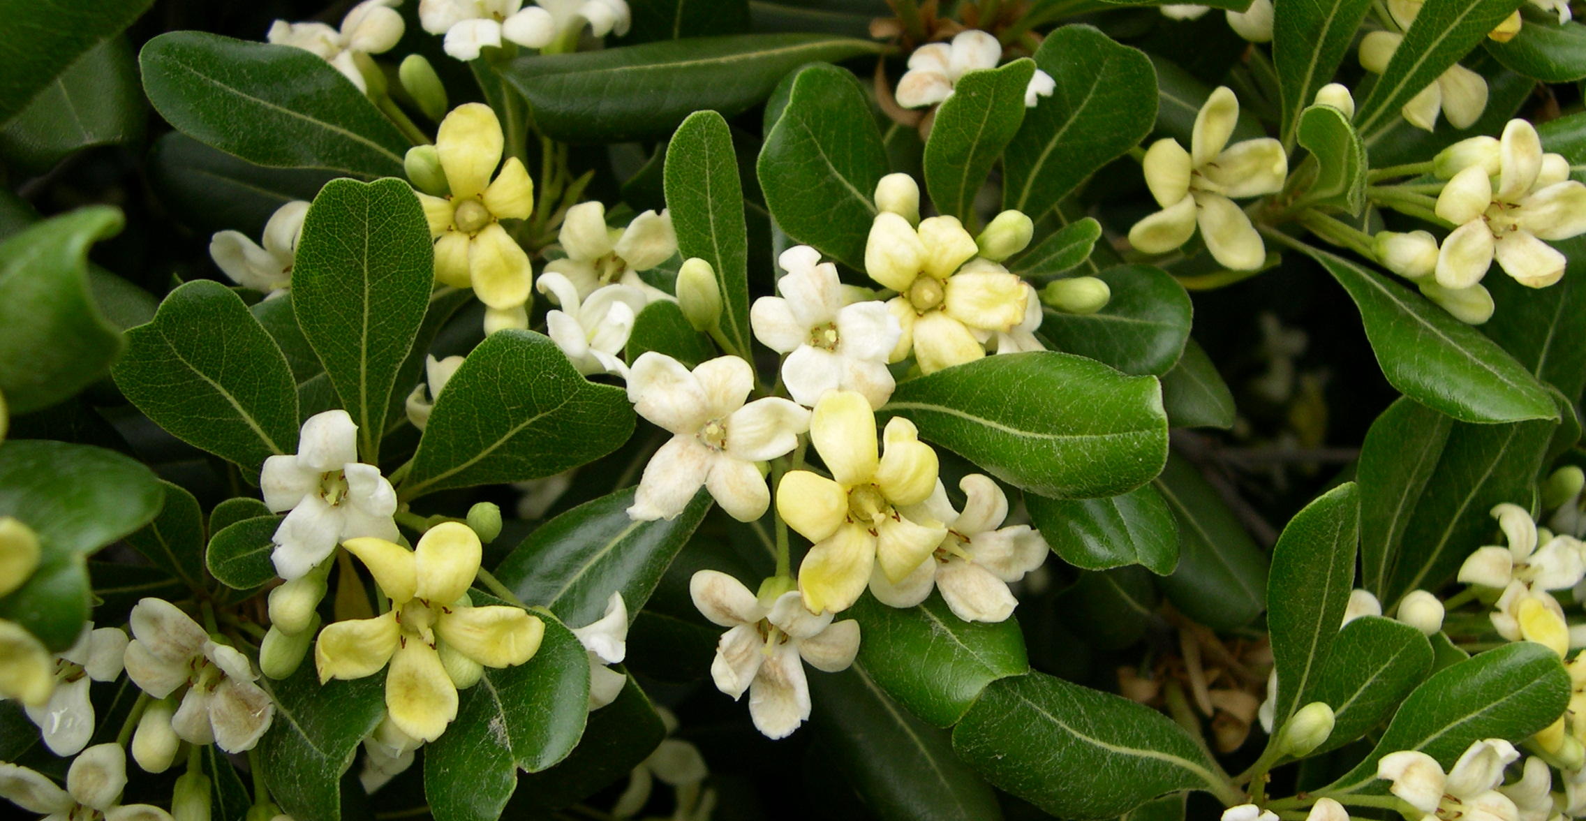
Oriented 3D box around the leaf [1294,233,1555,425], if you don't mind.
[{"bbox_3d":[0.117,-0.016,0.327,0.057,0.025,0.010,38,3,17],"label":"leaf"}]

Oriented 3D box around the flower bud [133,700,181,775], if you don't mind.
[{"bbox_3d":[-0.097,0.049,0.265,0.007,0.012,0.007,-3,-9,0],"label":"flower bud"}]

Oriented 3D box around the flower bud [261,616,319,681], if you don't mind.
[{"bbox_3d":[-0.074,0.035,0.255,0.007,0.007,0.011,39,78,0],"label":"flower bud"}]

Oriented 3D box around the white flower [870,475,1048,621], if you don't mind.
[{"bbox_3d":[0.025,0.021,0.265,0.028,0.023,0.016,0,18,-29],"label":"white flower"}]

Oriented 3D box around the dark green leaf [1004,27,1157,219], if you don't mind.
[{"bbox_3d":[0.052,-0.052,0.337,0.028,0.046,0.008,32,4,-3],"label":"dark green leaf"}]

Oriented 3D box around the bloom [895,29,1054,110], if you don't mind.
[{"bbox_3d":[0.036,-0.067,0.350,0.030,0.015,0.021,0,66,0],"label":"bloom"}]

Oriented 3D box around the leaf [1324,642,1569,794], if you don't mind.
[{"bbox_3d":[0.104,0.049,0.277,0.045,0.009,0.018,-30,69,6],"label":"leaf"}]

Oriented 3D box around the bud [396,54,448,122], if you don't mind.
[{"bbox_3d":[-0.060,-0.052,0.281,0.006,0.012,0.006,-27,12,-5],"label":"bud"}]

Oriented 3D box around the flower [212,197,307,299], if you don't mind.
[{"bbox_3d":[-0.094,-0.029,0.315,0.026,0.022,0.015,0,21,19],"label":"flower"}]

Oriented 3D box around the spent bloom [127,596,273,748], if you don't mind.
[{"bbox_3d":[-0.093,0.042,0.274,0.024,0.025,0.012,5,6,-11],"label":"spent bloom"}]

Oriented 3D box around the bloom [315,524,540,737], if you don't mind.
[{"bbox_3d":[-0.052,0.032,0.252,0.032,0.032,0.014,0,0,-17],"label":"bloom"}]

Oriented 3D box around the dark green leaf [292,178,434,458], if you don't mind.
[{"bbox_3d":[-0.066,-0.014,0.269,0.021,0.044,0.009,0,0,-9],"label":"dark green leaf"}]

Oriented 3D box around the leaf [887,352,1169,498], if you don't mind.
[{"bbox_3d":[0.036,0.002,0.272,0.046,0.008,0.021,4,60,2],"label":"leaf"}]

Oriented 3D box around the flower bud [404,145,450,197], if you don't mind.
[{"bbox_3d":[-0.068,-0.045,0.325,0.009,0.011,0.009,0,67,36],"label":"flower bud"}]

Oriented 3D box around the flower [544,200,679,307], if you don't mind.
[{"bbox_3d":[-0.032,-0.027,0.305,0.024,0.021,0.015,0,18,3],"label":"flower"}]

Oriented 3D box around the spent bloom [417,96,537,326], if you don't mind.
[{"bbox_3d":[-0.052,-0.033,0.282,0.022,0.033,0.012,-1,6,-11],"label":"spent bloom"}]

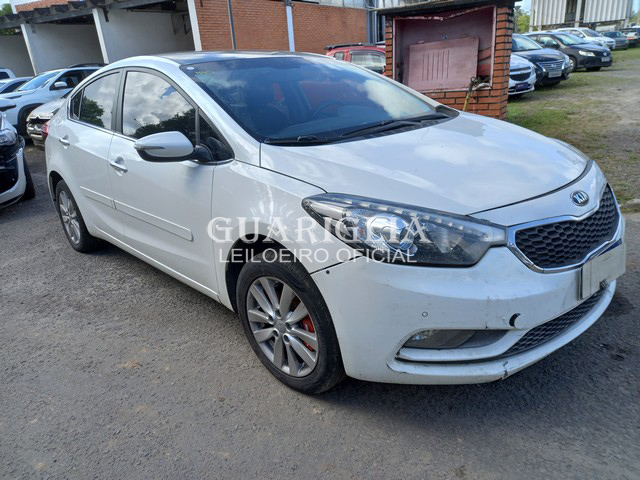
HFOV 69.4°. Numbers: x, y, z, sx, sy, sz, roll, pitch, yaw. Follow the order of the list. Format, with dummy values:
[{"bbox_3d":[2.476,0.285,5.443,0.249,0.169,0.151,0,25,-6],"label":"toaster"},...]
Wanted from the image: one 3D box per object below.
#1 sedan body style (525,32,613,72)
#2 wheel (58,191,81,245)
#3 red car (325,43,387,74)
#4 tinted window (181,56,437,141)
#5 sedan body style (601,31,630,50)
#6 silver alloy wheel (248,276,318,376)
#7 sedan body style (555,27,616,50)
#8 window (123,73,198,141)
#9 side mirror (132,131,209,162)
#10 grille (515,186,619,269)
[{"bbox_3d":[9.858,-7.769,19.146,1.700,1.470,4.250,-11,23,-23],"label":"sedan body style"},{"bbox_3d":[-1.975,-0.206,3.767,0.170,0.430,0.430,-23,27,-39],"label":"wheel"},{"bbox_3d":[1.188,-3.507,10.242,4.350,1.560,1.710,5,23,24],"label":"red car"},{"bbox_3d":[-0.030,-0.818,2.504,1.280,0.130,1.060,-23,51,-39],"label":"tinted window"},{"bbox_3d":[23.195,-15.904,37.031,1.760,1.470,4.450,-9,21,-9],"label":"sedan body style"},{"bbox_3d":[-0.109,0.339,1.936,0.445,0.445,0.180,15,25,42],"label":"silver alloy wheel"},{"bbox_3d":[15.662,-11.986,27.935,1.720,1.470,4.300,-13,23,-26],"label":"sedan body style"},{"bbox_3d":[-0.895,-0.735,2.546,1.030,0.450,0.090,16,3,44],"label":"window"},{"bbox_3d":[-0.610,-0.383,1.896,0.250,0.150,0.170,-23,27,-39],"label":"side mirror"},{"bbox_3d":[1.004,-0.041,1.785,0.880,0.220,0.160,-19,25,-40],"label":"grille"}]

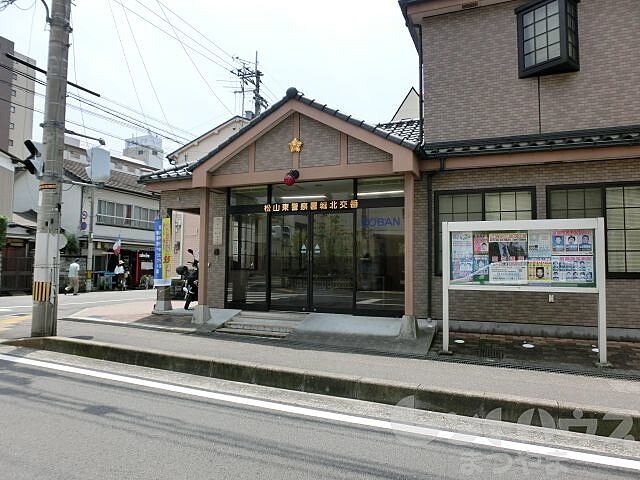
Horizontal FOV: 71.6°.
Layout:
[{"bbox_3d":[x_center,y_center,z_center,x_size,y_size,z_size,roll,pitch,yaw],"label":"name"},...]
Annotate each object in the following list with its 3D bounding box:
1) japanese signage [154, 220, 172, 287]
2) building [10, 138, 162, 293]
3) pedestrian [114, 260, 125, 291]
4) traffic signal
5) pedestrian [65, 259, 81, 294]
[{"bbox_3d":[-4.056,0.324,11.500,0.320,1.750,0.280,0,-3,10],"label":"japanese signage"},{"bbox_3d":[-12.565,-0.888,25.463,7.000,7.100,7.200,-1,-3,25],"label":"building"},{"bbox_3d":[-10.062,1.789,22.300,0.450,1.530,0.450,-1,-3,26],"label":"pedestrian"},{"bbox_3d":[-5.244,-1.497,8.150,0.360,0.680,0.300,-1,-3,24],"label":"traffic signal"},{"bbox_3d":[-10.911,1.630,19.600,0.480,1.620,0.500,-1,-3,26],"label":"pedestrian"}]

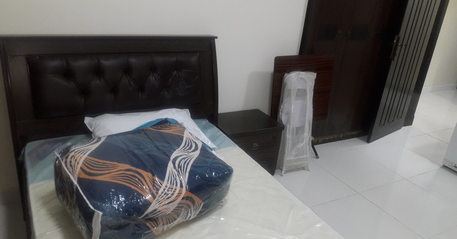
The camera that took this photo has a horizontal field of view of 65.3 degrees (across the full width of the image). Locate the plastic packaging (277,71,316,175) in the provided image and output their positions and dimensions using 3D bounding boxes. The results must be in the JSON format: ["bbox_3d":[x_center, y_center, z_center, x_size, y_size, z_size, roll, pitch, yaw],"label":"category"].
[{"bbox_3d":[0.581,0.029,3.045,0.320,0.870,0.210,-7,25,-28],"label":"plastic packaging"}]

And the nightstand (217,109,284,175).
[{"bbox_3d":[0.116,0.216,3.026,0.520,0.456,0.410,-7,25,-29],"label":"nightstand"}]

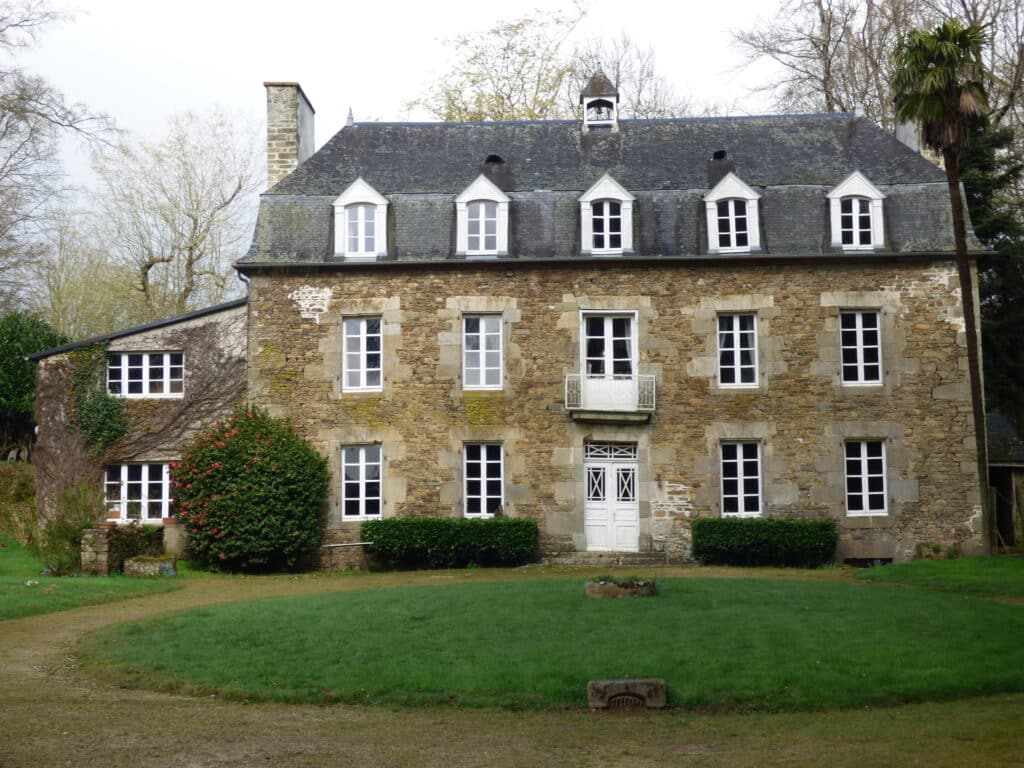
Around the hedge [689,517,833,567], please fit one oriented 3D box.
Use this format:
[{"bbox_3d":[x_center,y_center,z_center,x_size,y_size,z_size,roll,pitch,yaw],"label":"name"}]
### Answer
[{"bbox_3d":[6.284,4.007,40.880,3.555,1.235,1.100,-1,-6,2],"label":"hedge"}]

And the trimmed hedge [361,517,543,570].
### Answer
[{"bbox_3d":[-1.523,4.062,41.183,4.411,1.294,1.100,-1,-6,2],"label":"trimmed hedge"}]

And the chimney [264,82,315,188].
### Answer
[{"bbox_3d":[-6.446,-6.873,47.443,0.967,3.030,2.950,-1,-6,2],"label":"chimney"}]

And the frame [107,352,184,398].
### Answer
[{"bbox_3d":[-9.854,-0.230,43.799,2.120,1.245,0.120,-1,-6,2],"label":"frame"}]

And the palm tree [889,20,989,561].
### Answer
[{"bbox_3d":[11.012,-2.593,41.048,2.469,13.627,2.300,-1,-6,2],"label":"palm tree"}]

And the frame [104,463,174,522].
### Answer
[{"bbox_3d":[-9.797,2.899,43.486,2.213,1.601,0.120,-1,-6,2],"label":"frame"}]

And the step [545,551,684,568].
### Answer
[{"bbox_3d":[2.601,4.465,41.483,3.529,0.389,0.950,-1,-6,2],"label":"step"}]

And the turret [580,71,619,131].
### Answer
[{"bbox_3d":[2.534,-8.075,47.208,1.093,1.767,1.050,-1,-6,2],"label":"turret"}]

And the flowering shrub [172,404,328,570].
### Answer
[{"bbox_3d":[-6.532,2.611,40.620,3.922,4.114,3.700,-1,-6,2],"label":"flowering shrub"}]

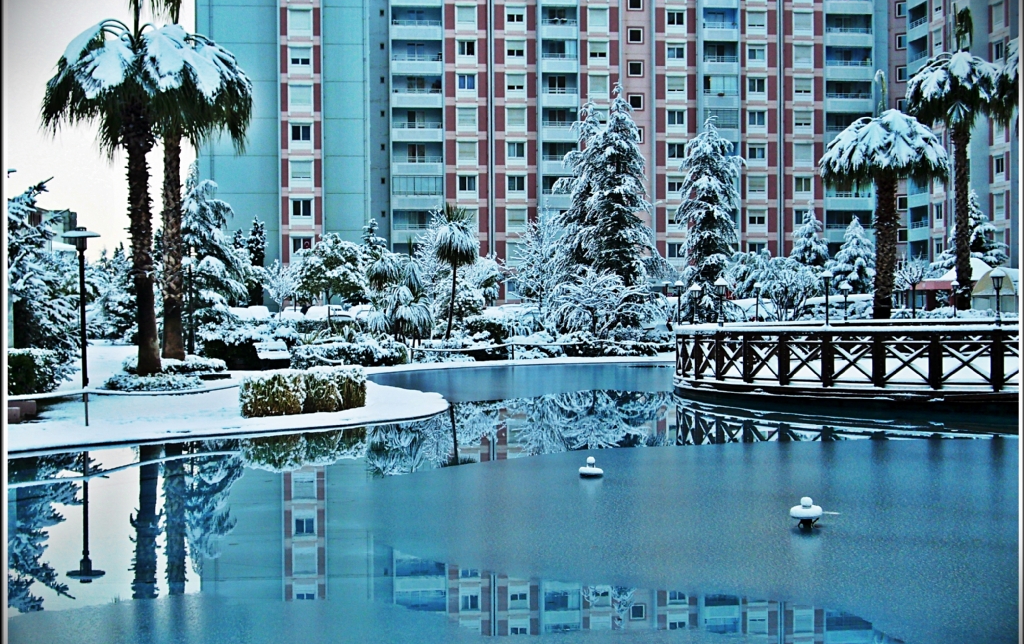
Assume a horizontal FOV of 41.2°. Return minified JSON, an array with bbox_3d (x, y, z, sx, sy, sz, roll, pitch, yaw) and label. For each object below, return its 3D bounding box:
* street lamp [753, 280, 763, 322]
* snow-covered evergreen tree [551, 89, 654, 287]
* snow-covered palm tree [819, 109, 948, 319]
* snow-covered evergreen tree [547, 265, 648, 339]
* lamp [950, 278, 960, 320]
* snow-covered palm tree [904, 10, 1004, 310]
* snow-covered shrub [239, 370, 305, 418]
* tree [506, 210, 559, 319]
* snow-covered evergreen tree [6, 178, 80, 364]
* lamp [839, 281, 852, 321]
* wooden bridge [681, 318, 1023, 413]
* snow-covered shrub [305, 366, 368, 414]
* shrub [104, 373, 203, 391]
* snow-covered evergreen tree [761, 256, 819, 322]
[{"bbox_3d":[5.858,-0.477,32.500,0.220,0.960,0.220,0,1,0],"label":"street lamp"},{"bbox_3d":[3.322,-4.061,50.000,4.100,9.000,4.000,0,1,0],"label":"snow-covered evergreen tree"},{"bbox_3d":[9.709,-2.411,35.500,3.300,6.200,3.300,0,1,0],"label":"snow-covered palm tree"},{"bbox_3d":[2.826,-0.572,44.500,3.300,2.500,3.100,0,1,0],"label":"snow-covered evergreen tree"},{"bbox_3d":[11.625,-0.602,35.700,0.250,1.020,0.250,0,1,0],"label":"lamp"},{"bbox_3d":[14.033,-4.783,43.000,3.300,9.900,3.300,0,1,0],"label":"snow-covered palm tree"},{"bbox_3d":[-3.955,1.176,22.400,1.100,0.770,0.950,-1,1,-20],"label":"snow-covered shrub"},{"bbox_3d":[0.979,-2.474,62.000,2.600,5.300,2.500,0,1,0],"label":"tree"},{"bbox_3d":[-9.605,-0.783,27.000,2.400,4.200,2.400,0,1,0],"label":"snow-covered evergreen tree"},{"bbox_3d":[8.706,-0.555,35.500,0.310,1.010,0.310,0,1,0],"label":"lamp"},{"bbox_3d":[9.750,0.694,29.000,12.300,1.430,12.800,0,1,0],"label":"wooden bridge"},{"bbox_3d":[-3.019,1.155,23.300,1.100,0.750,0.950,-1,1,-20],"label":"snow-covered shrub"},{"bbox_3d":[-7.028,1.169,26.700,1.950,0.320,1.300,0,1,0],"label":"shrub"},{"bbox_3d":[11.042,-1.159,54.000,2.400,2.980,2.200,0,1,0],"label":"snow-covered evergreen tree"}]

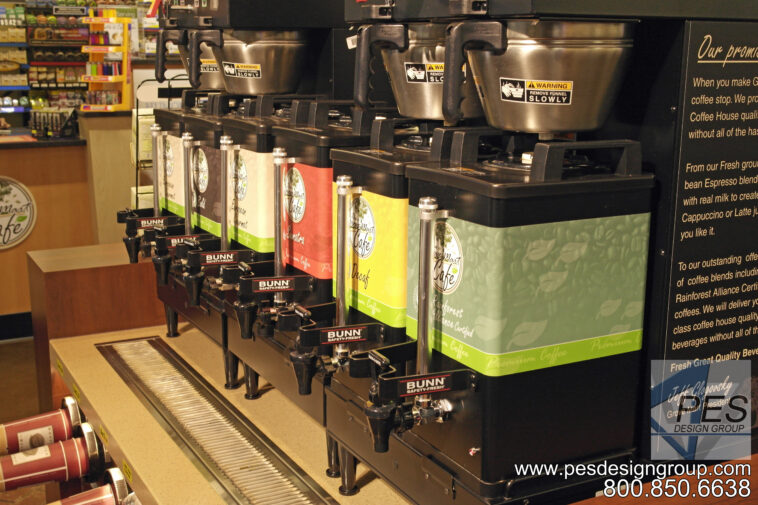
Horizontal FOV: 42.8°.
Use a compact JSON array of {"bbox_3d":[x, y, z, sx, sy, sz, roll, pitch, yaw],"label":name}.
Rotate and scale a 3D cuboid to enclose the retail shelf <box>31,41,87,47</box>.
[{"bbox_3d":[-2.175,-1.404,6.503,0.385,0.038,0.250,-6,14,-28],"label":"retail shelf"}]

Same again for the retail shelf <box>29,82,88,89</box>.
[{"bbox_3d":[-2.077,-1.092,6.294,0.400,0.040,0.200,-6,15,-29],"label":"retail shelf"}]

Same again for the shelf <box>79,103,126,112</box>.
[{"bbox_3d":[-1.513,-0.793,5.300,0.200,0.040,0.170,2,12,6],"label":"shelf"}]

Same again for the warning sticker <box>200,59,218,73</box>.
[{"bbox_3d":[-0.392,-0.419,2.166,0.092,0.028,0.013,8,32,27],"label":"warning sticker"}]

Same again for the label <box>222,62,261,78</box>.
[{"bbox_3d":[-0.284,-0.375,1.999,0.090,0.029,0.014,6,30,22],"label":"label"}]

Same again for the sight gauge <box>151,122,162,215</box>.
[{"bbox_3d":[-0.512,-0.172,2.231,0.024,0.250,0.024,-6,15,-29],"label":"sight gauge"}]

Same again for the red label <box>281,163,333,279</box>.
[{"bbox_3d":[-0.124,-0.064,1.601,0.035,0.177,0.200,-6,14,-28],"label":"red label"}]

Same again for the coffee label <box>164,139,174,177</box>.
[{"bbox_3d":[-0.490,-0.220,2.271,0.004,0.087,0.077,-6,14,-28],"label":"coffee label"}]

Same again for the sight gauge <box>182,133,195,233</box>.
[{"bbox_3d":[-0.406,-0.130,2.066,0.024,0.250,0.024,-6,14,-28],"label":"sight gauge"}]

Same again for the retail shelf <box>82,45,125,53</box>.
[{"bbox_3d":[-1.402,-1.044,4.972,0.180,0.036,0.190,3,13,8],"label":"retail shelf"}]

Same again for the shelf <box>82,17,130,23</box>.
[{"bbox_3d":[-1.402,-1.191,4.972,0.180,0.032,0.190,3,13,8],"label":"shelf"}]

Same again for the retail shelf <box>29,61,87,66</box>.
[{"bbox_3d":[-2.071,-1.232,6.294,0.400,0.040,0.200,-6,15,-29],"label":"retail shelf"}]

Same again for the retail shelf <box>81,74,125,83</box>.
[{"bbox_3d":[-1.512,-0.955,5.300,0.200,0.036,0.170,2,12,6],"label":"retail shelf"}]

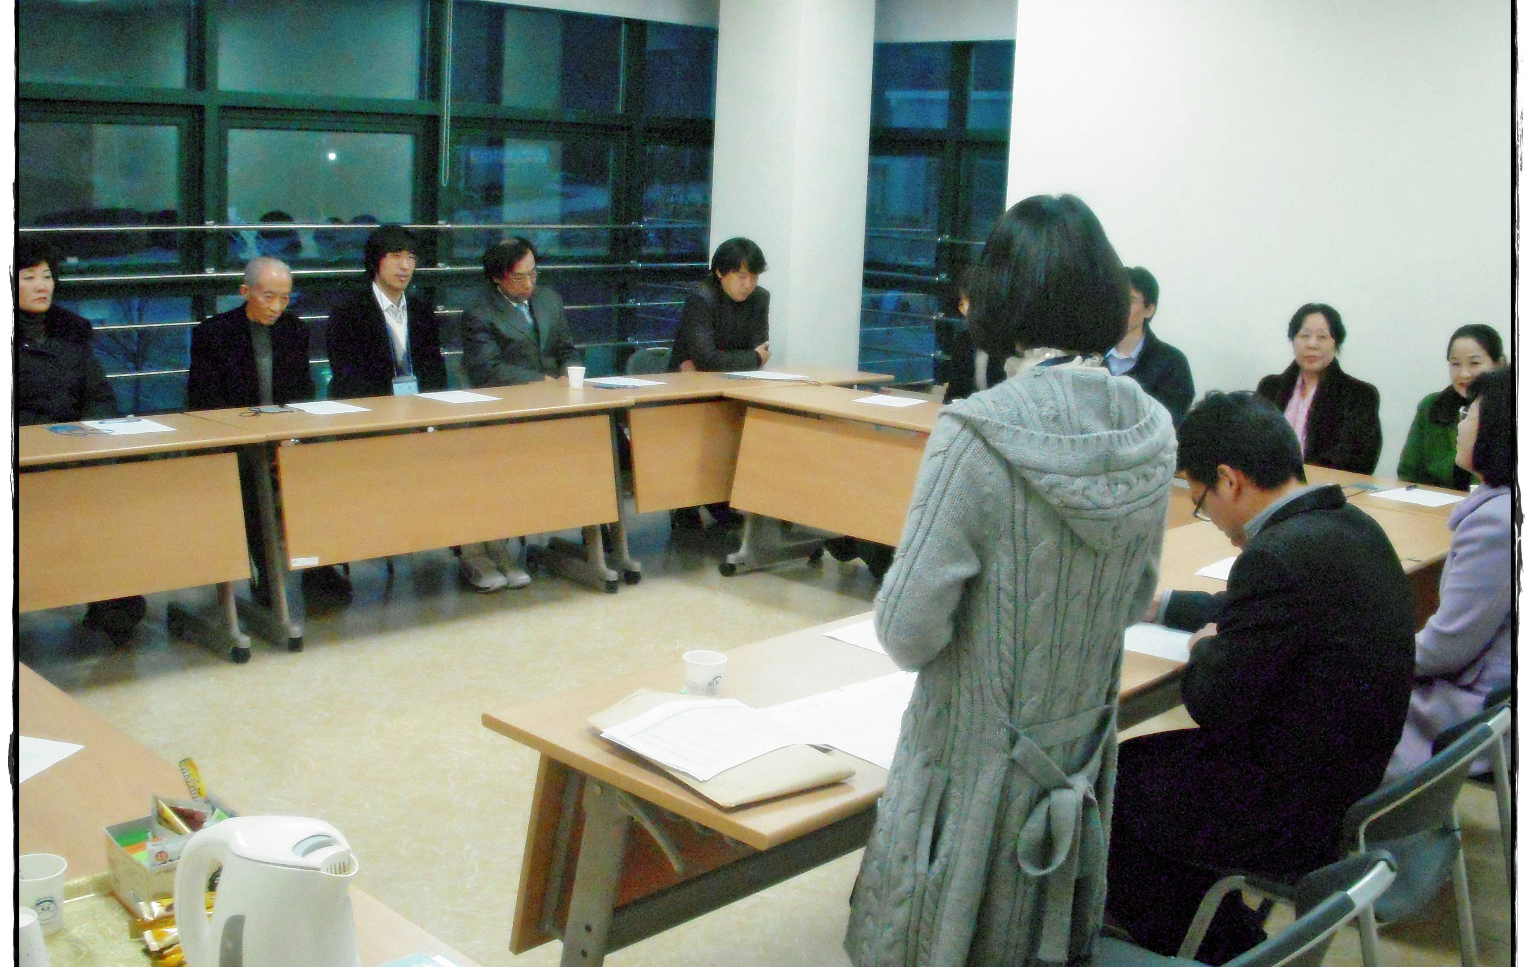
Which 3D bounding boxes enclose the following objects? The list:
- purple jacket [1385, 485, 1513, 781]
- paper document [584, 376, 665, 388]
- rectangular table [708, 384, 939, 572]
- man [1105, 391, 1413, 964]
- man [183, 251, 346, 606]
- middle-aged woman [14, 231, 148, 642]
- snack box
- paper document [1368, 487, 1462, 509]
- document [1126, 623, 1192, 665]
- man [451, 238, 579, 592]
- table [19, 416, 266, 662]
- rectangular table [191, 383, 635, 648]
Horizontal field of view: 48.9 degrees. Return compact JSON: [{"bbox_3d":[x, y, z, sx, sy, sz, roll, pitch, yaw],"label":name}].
[{"bbox_3d":[1.518,0.319,3.450,0.460,0.620,0.450,11,14,42],"label":"purple jacket"},{"bbox_3d":[-0.582,-0.424,6.984,0.210,0.004,0.297,-8,14,-43],"label":"paper document"},{"bbox_3d":[0.556,0.087,6.444,0.600,0.735,1.500,-8,14,-43],"label":"rectangular table"},{"bbox_3d":[0.824,0.461,3.062,0.510,1.260,0.710,-7,14,-40],"label":"man"},{"bbox_3d":[-1.787,-0.180,6.120,0.520,1.250,0.760,-8,14,-43],"label":"man"},{"bbox_3d":[-2.314,-0.148,5.550,0.520,1.290,0.750,-8,15,-42],"label":"middle-aged woman"},{"bbox_3d":[-0.687,0.451,1.987,0.135,0.074,0.135,-7,13,-39],"label":"snack box"},{"bbox_3d":[1.893,0.035,4.853,0.210,0.005,0.280,12,14,43],"label":"paper document"},{"bbox_3d":[0.711,0.291,3.209,0.297,0.005,0.210,9,12,33],"label":"document"},{"bbox_3d":[-1.027,-0.307,6.620,0.520,1.280,0.800,-5,13,-31],"label":"man"},{"bbox_3d":[-2.293,0.242,4.934,0.600,0.720,1.500,11,14,42],"label":"table"},{"bbox_3d":[-1.261,0.083,6.163,1.500,0.735,0.600,-8,14,-43],"label":"rectangular table"}]

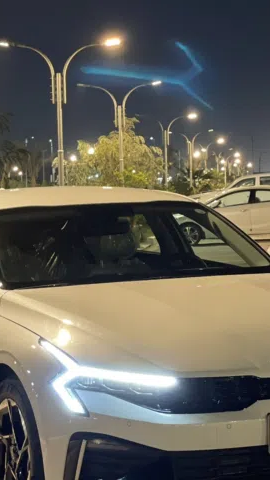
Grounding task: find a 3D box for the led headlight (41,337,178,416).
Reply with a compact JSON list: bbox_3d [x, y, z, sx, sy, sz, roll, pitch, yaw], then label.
[{"bbox_3d":[-0.135,0.538,4.535,0.420,0.270,0.560,-3,1,-25],"label":"led headlight"}]

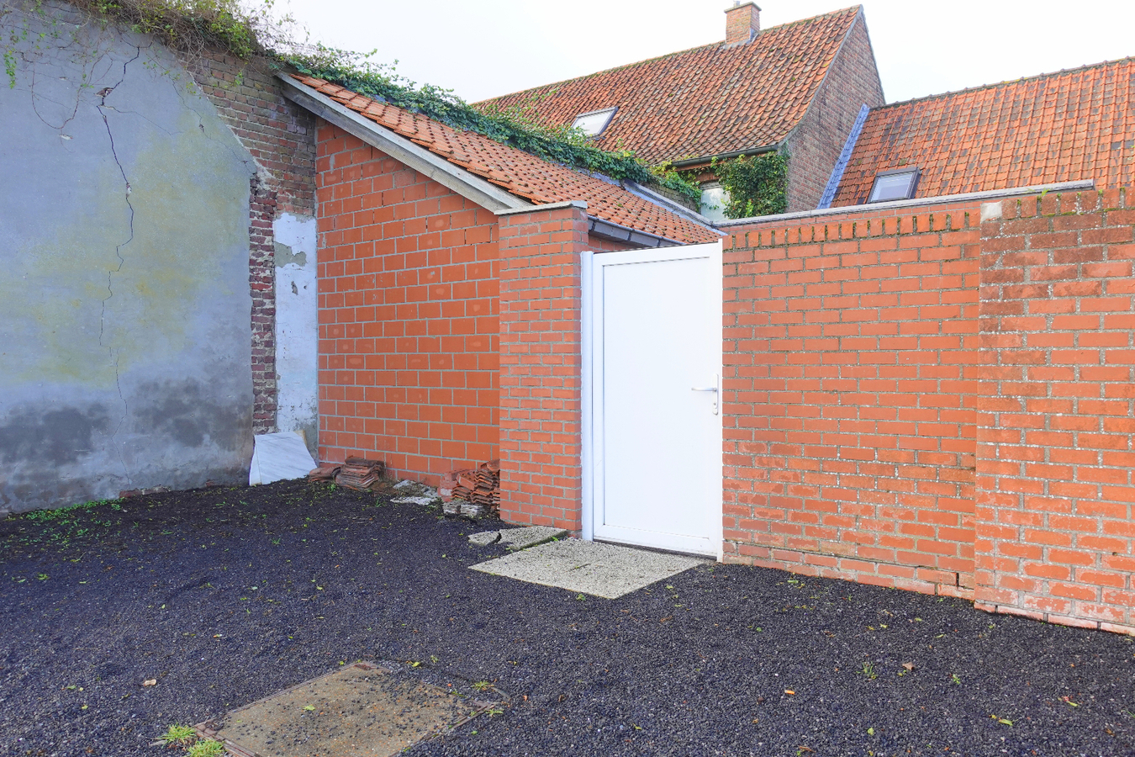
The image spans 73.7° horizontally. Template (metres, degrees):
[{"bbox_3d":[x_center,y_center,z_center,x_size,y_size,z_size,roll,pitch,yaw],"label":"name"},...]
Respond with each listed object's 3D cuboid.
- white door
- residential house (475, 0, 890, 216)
[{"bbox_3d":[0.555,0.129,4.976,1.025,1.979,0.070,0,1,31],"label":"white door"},{"bbox_3d":[1.299,-3.642,19.323,12.000,9.063,7.600,1,1,38],"label":"residential house"}]

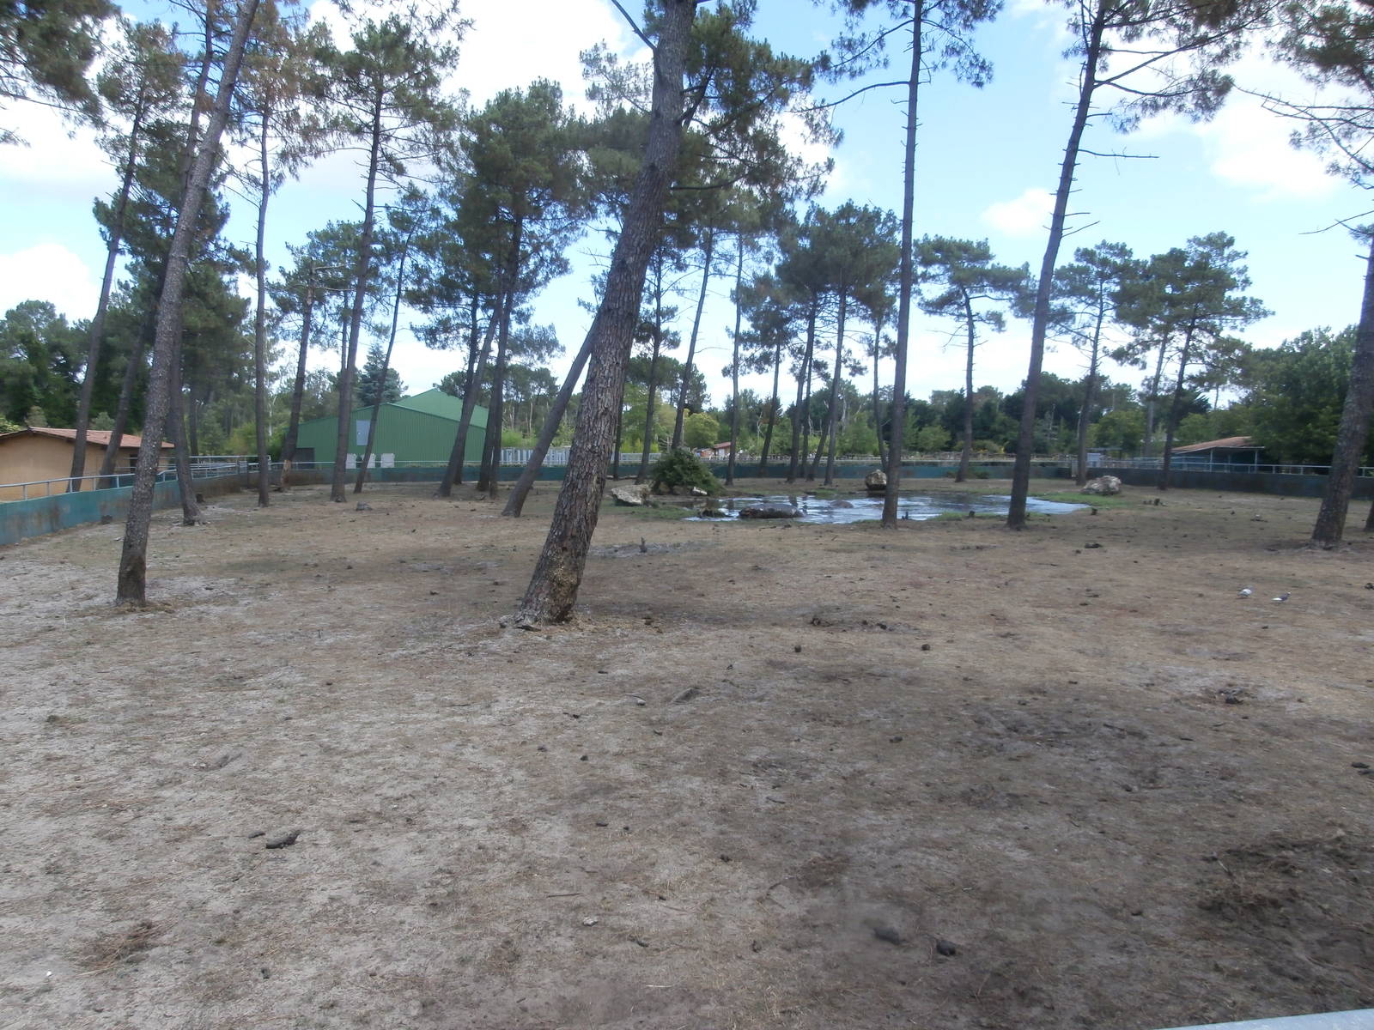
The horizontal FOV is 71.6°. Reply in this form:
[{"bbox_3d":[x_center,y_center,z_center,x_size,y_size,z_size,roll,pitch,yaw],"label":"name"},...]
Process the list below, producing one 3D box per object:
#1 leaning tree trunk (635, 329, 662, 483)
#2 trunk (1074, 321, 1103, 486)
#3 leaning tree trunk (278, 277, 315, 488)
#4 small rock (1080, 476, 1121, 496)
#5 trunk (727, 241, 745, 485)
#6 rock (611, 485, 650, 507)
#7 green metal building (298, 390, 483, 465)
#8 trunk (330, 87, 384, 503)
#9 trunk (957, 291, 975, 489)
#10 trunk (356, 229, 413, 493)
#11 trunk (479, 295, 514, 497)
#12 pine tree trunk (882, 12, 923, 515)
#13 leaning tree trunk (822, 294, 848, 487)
[{"bbox_3d":[-2.615,-7.423,64.829,0.550,10.480,0.500,7,4,-3],"label":"leaning tree trunk"},{"bbox_3d":[20.606,-5.673,48.767,0.606,8.332,0.496,7,6,22],"label":"trunk"},{"bbox_3d":[-18.665,-6.330,45.748,0.616,10.148,0.514,7,1,-23],"label":"leaning tree trunk"},{"bbox_3d":[21.439,-1.512,49.320,2.050,0.900,1.400,2,5,23],"label":"small rock"},{"bbox_3d":[2.556,-7.815,49.382,0.420,12.518,0.336,3,4,2],"label":"trunk"},{"bbox_3d":[-2.461,-0.802,40.786,1.600,0.750,1.150,0,4,-3],"label":"rock"},{"bbox_3d":[-27.805,-7.974,86.772,16.500,6.900,15.000,-2,5,-20],"label":"green metal building"},{"bbox_3d":[-14.776,-9.899,42.940,0.680,18.706,0.600,6,2,-20],"label":"trunk"},{"bbox_3d":[15.488,-6.938,52.639,0.744,10.305,0.476,1,4,16],"label":"trunk"},{"bbox_3d":[-16.539,-8.424,51.956,0.500,14.608,0.400,11,0,-20],"label":"trunk"},{"bbox_3d":[-7.701,-4.903,39.197,0.662,8.158,0.485,6,3,-12],"label":"trunk"},{"bbox_3d":[6.850,-7.661,29.991,0.480,16.043,0.450,3,5,12],"label":"pine tree trunk"},{"bbox_3d":[7.646,-6.349,48.763,0.524,9.690,0.441,5,5,8],"label":"leaning tree trunk"}]

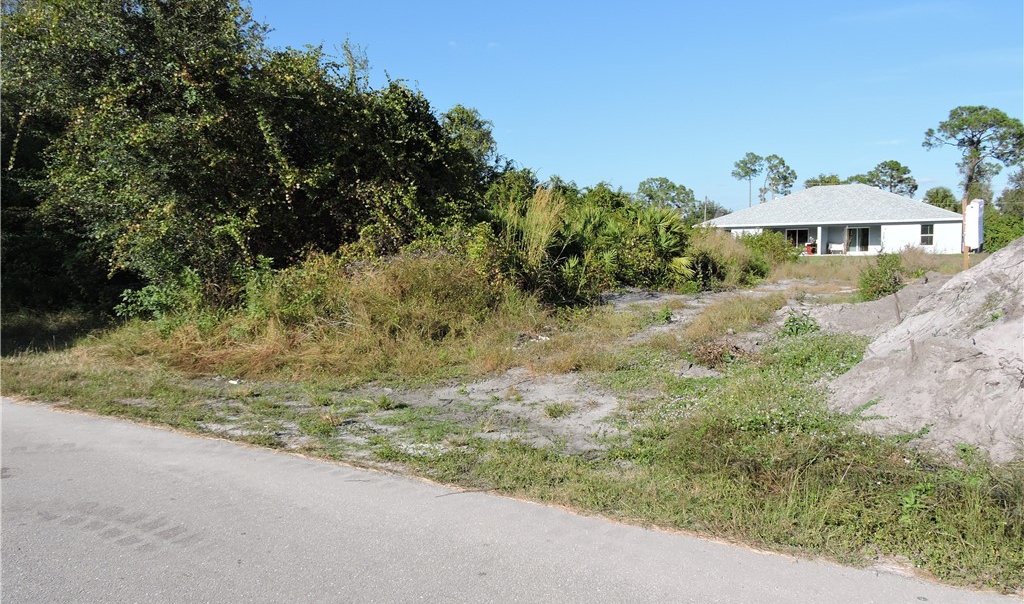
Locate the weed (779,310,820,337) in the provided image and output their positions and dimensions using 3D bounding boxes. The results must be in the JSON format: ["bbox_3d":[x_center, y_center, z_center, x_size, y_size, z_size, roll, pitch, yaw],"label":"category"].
[{"bbox_3d":[4.859,0.380,12.000,0.674,0.427,0.600,1,5,22],"label":"weed"}]

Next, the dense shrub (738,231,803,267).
[{"bbox_3d":[11.331,-2.250,31.006,2.572,1.722,2.500,1,5,20],"label":"dense shrub"}]

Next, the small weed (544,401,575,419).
[{"bbox_3d":[0.458,1.037,6.850,0.275,0.134,0.250,0,4,4],"label":"small weed"}]

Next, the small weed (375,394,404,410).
[{"bbox_3d":[-1.242,1.019,7.200,0.289,0.125,0.250,-1,4,-10],"label":"small weed"}]

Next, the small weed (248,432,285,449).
[{"bbox_3d":[-2.048,1.151,5.900,0.300,0.100,0.270,-2,5,-20],"label":"small weed"}]

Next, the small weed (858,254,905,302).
[{"bbox_3d":[9.159,-0.632,17.600,1.083,1.159,1.000,2,5,27],"label":"small weed"}]

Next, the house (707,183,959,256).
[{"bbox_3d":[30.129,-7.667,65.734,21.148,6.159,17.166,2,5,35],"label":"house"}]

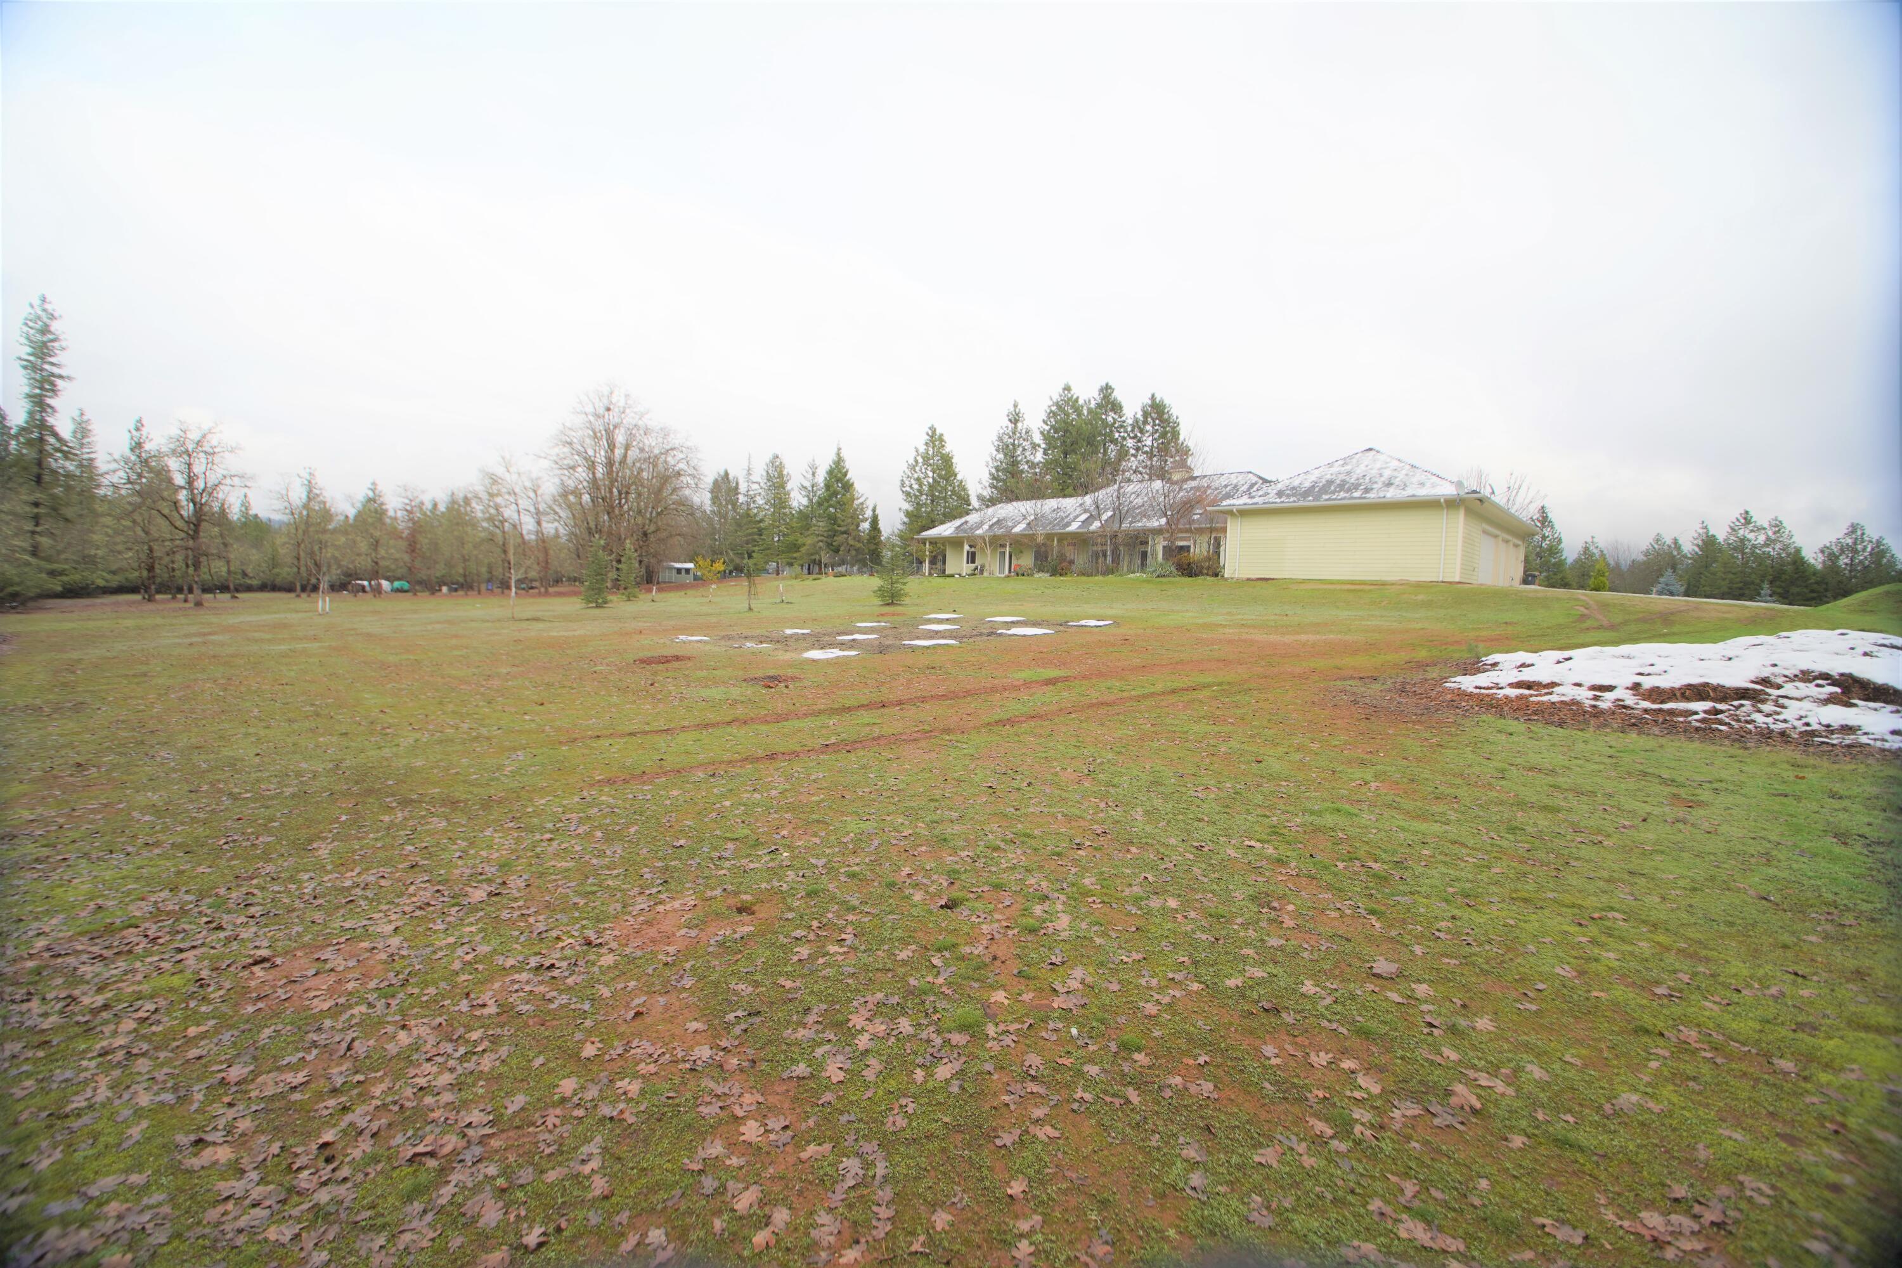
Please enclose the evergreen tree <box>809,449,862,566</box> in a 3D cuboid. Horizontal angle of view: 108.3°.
[{"bbox_3d":[-12.005,-12.719,71.491,5.600,13.010,5.600,1,4,0],"label":"evergreen tree"}]

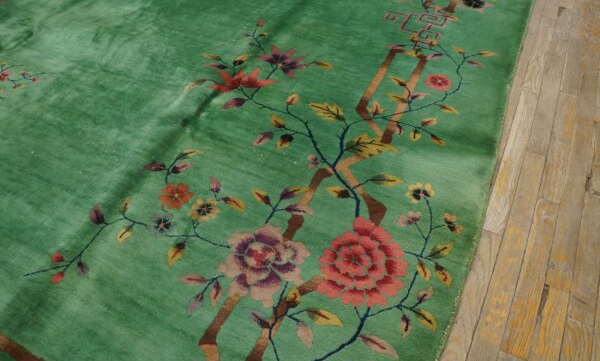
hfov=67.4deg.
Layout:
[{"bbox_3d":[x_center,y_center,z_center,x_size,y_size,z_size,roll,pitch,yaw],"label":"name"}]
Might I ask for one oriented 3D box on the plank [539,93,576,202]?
[{"bbox_3d":[0.862,-0.120,1.499,0.058,0.020,0.562,17,50,22],"label":"plank"}]

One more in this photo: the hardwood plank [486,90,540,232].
[{"bbox_3d":[0.706,-0.088,1.485,0.058,0.020,0.718,17,50,21],"label":"hardwood plank"}]

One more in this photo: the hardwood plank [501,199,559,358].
[{"bbox_3d":[0.611,0.236,1.182,0.058,0.020,0.514,19,51,22],"label":"hardwood plank"}]

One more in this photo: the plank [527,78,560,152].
[{"bbox_3d":[0.874,-0.237,1.610,0.058,0.020,0.466,17,50,22],"label":"plank"}]

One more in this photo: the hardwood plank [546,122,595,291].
[{"bbox_3d":[0.813,0.045,1.344,0.059,0.020,0.700,18,51,22],"label":"hardwood plank"}]

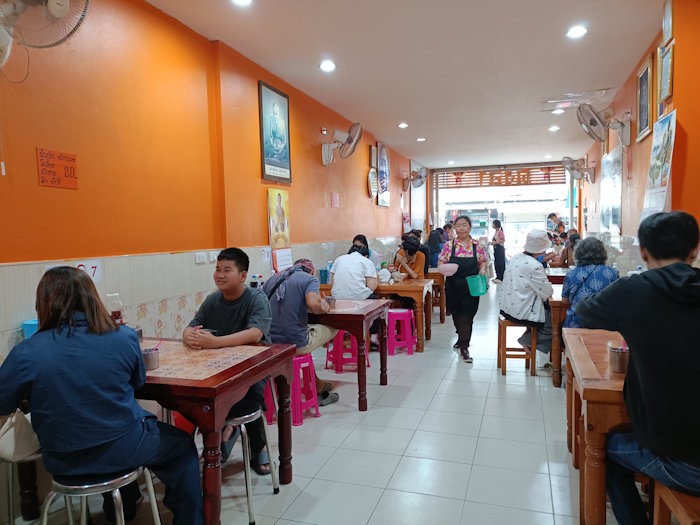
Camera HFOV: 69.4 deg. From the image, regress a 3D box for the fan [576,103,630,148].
[{"bbox_3d":[2.705,-1.467,5.416,0.490,0.470,0.440,0,4,17],"label":"fan"}]

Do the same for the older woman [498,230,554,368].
[{"bbox_3d":[1.679,0.365,4.724,0.620,1.300,0.460,-2,3,-8],"label":"older woman"}]

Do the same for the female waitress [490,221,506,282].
[{"bbox_3d":[3.713,-0.285,12.689,0.400,1.570,0.450,0,4,19],"label":"female waitress"}]

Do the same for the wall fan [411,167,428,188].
[{"bbox_3d":[1.396,-1.741,10.400,0.430,0.500,0.470,-1,3,9],"label":"wall fan"}]

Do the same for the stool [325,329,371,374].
[{"bbox_3d":[-0.036,0.823,5.066,0.330,0.455,0.330,-3,4,-28],"label":"stool"}]

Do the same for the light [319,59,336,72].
[{"bbox_3d":[-0.213,-1.838,4.736,0.150,0.040,0.150,0,4,19],"label":"light"}]

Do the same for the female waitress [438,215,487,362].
[{"bbox_3d":[1.235,0.255,5.408,0.500,1.500,0.450,0,3,13],"label":"female waitress"}]

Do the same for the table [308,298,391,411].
[{"bbox_3d":[-0.310,0.732,4.370,1.180,0.733,0.770,0,4,19],"label":"table"}]

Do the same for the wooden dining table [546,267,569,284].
[{"bbox_3d":[3.092,0.490,7.002,0.780,0.720,1.250,0,4,19],"label":"wooden dining table"}]

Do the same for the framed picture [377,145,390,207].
[{"bbox_3d":[0.618,-1.531,8.902,0.040,1.050,0.750,0,4,19],"label":"framed picture"}]

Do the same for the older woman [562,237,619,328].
[{"bbox_3d":[1.917,0.441,4.054,0.470,1.260,0.700,0,4,19],"label":"older woman"}]

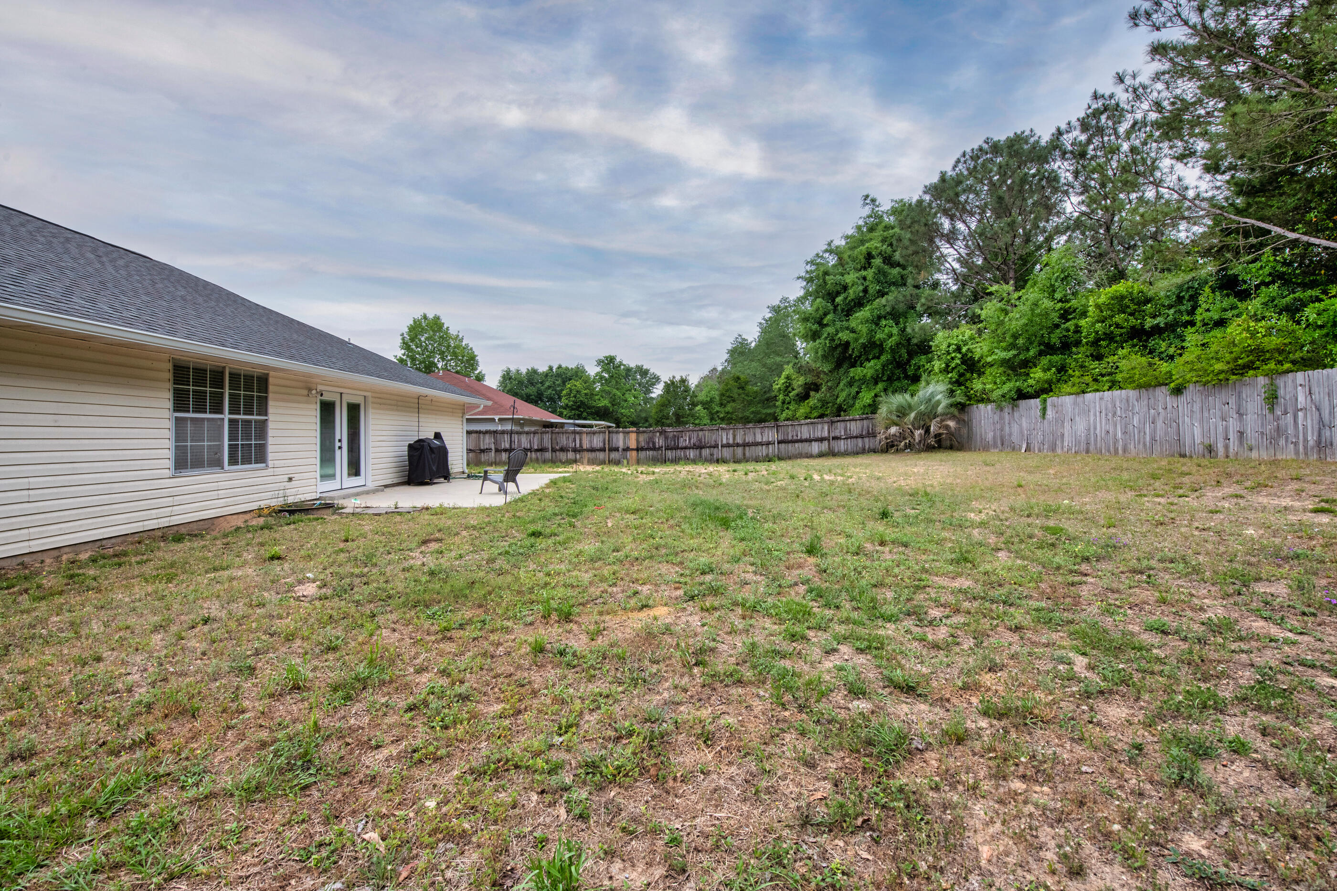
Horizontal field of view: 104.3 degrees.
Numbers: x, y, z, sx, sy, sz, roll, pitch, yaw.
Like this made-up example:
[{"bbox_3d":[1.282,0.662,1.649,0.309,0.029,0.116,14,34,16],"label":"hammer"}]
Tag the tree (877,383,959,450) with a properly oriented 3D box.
[{"bbox_3d":[10.009,-1.171,20.800,3.427,2.843,3.324,0,1,0],"label":"tree"}]

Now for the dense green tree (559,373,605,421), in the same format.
[{"bbox_3d":[-6.076,-2.100,36.000,3.255,5.642,3.255,0,1,0],"label":"dense green tree"}]

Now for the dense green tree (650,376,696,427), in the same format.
[{"bbox_3d":[0.280,-1.737,31.000,2.741,4.876,2.741,0,1,0],"label":"dense green tree"}]

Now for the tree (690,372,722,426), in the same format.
[{"bbox_3d":[2.336,-1.861,31.000,1.993,5.126,2.192,0,1,0],"label":"tree"}]

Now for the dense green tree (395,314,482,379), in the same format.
[{"bbox_3d":[-18.523,-4.956,42.000,7.257,11.362,6.895,0,1,0],"label":"dense green tree"}]

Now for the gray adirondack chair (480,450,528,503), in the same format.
[{"bbox_3d":[-3.608,0.573,11.400,0.820,0.980,0.760,0,1,27],"label":"gray adirondack chair"}]

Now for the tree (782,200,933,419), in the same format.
[{"bbox_3d":[10.323,-6.551,28.000,8.214,13.801,7.803,0,1,0],"label":"tree"}]

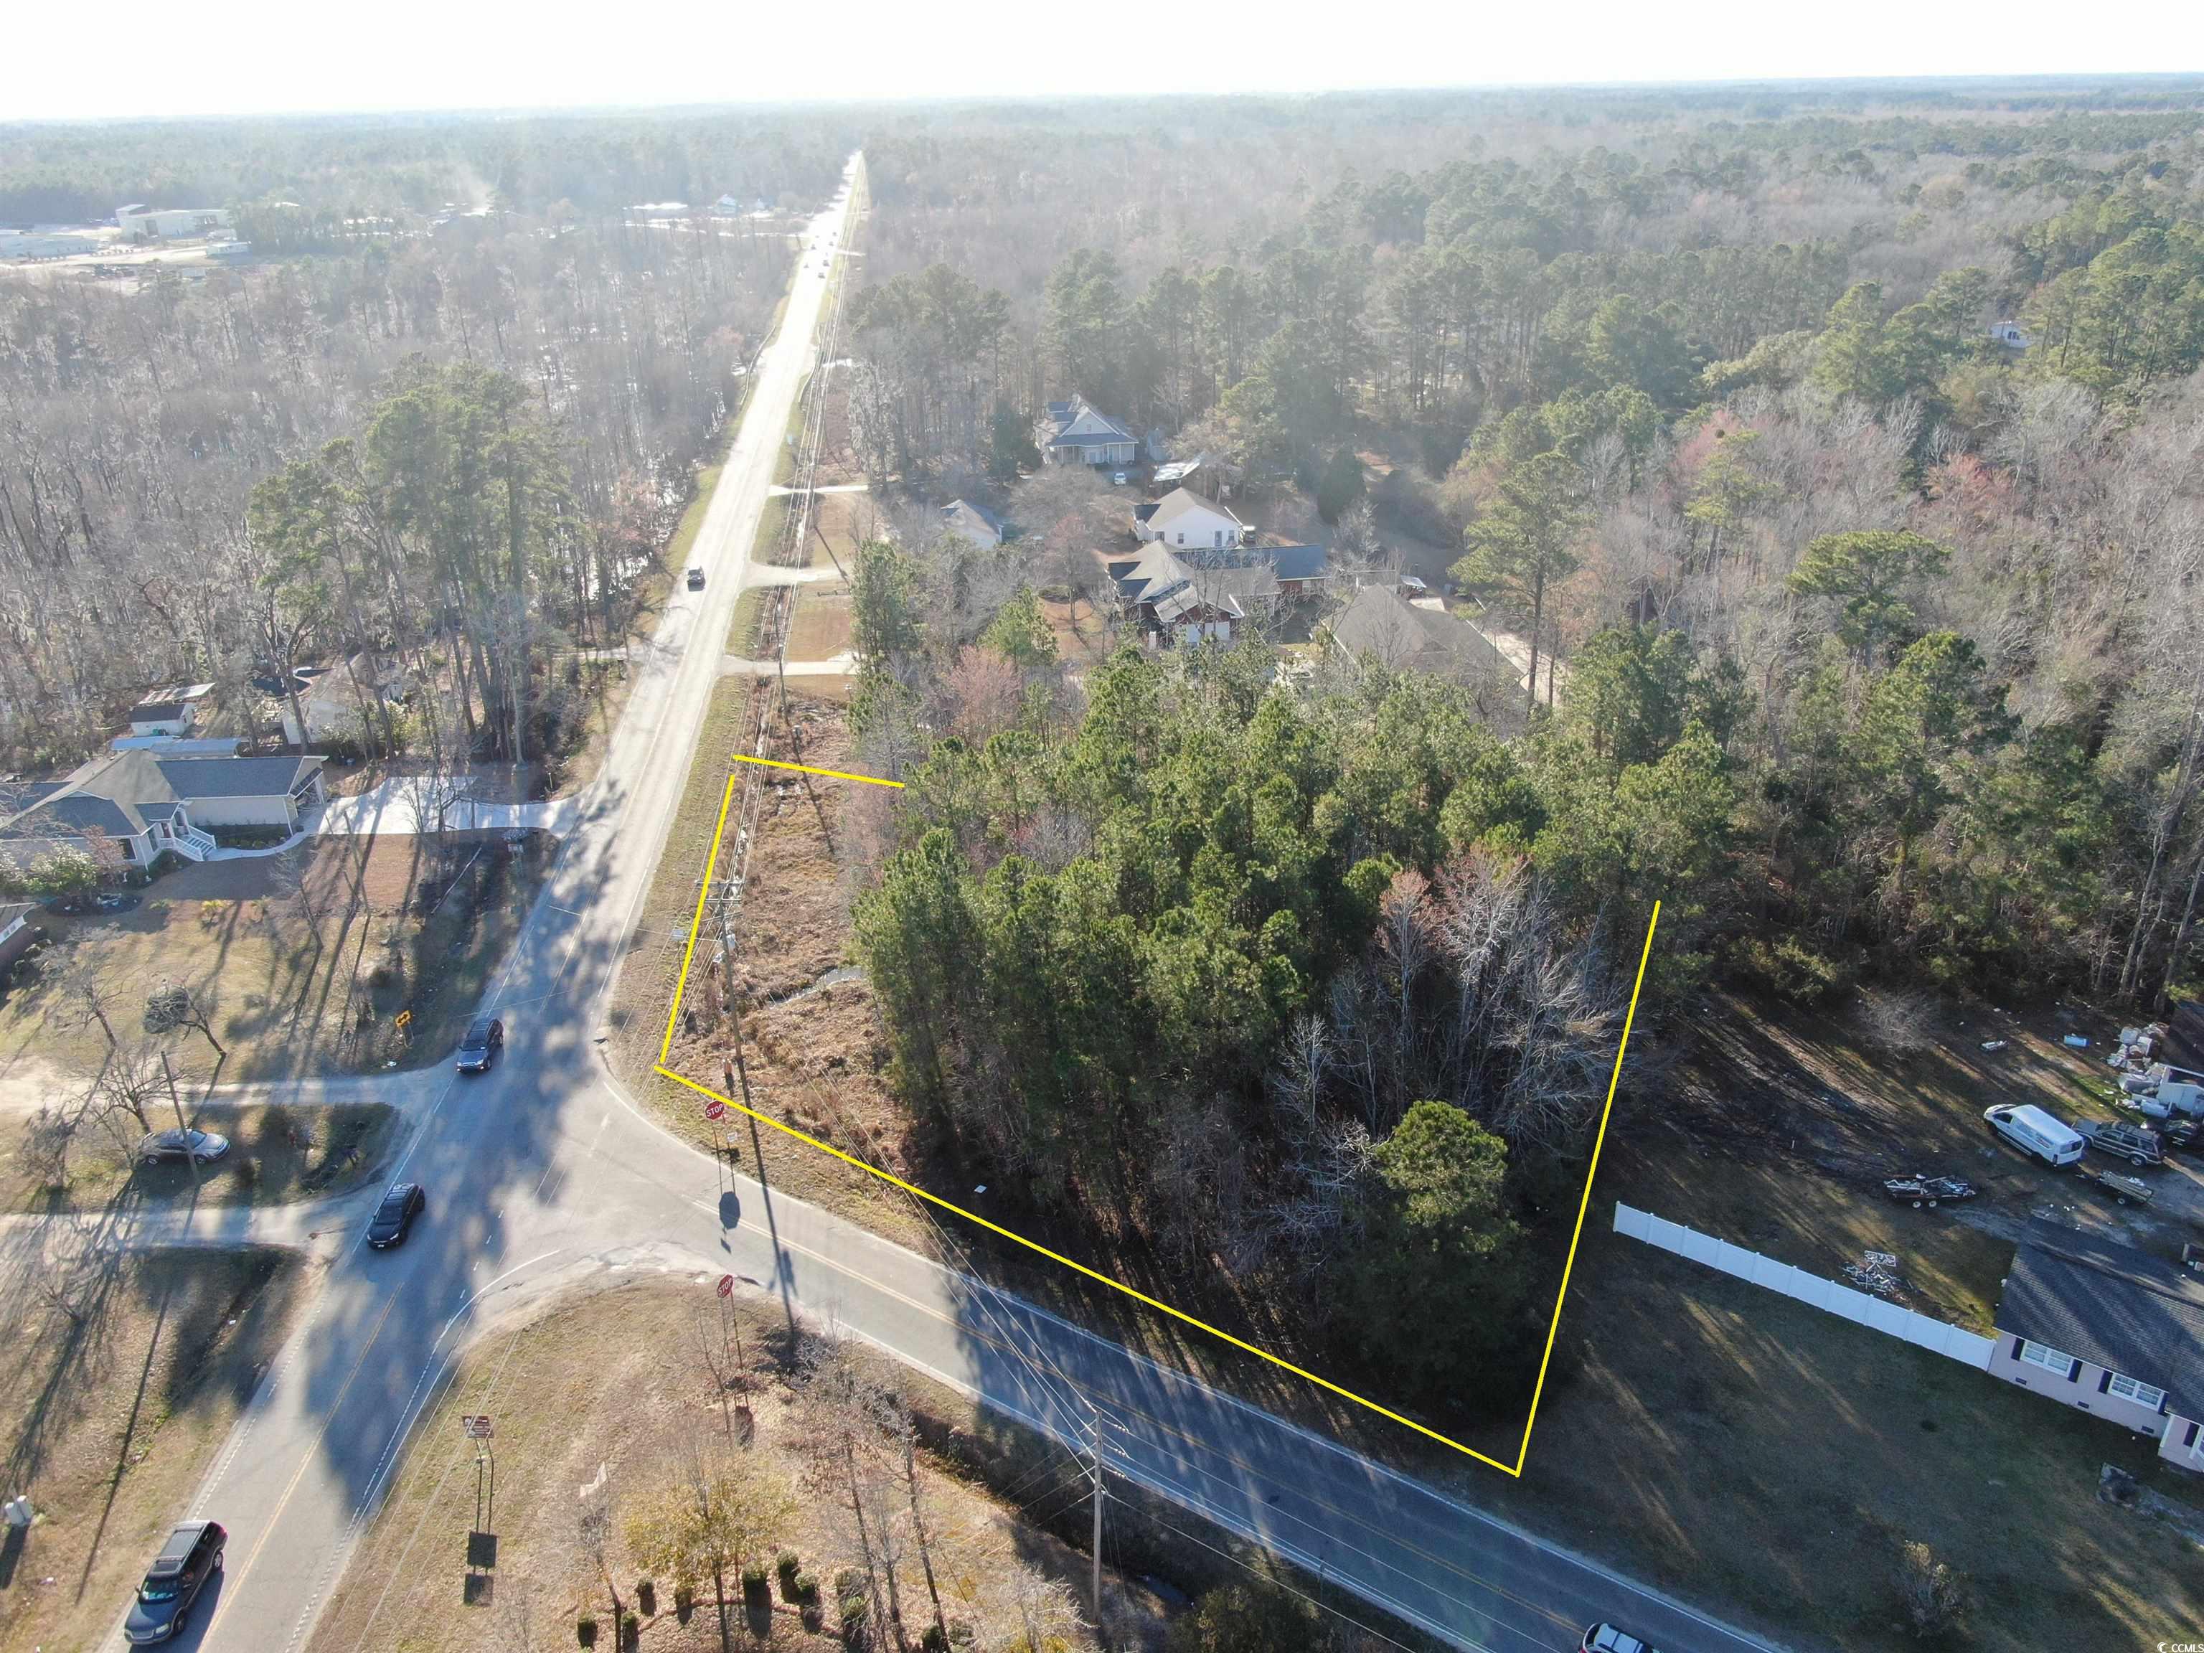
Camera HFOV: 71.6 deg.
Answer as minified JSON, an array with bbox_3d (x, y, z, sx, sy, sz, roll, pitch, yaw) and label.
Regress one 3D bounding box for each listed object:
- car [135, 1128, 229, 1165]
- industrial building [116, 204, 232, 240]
[{"bbox_3d":[-55.790,19.512,92.961,4.720,1.450,1.800,-1,26,1],"label":"car"},{"bbox_3d":[-478.649,-312.885,789.524,47.000,13.200,32.000,-13,28,-22],"label":"industrial building"}]

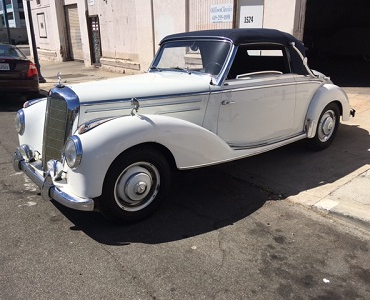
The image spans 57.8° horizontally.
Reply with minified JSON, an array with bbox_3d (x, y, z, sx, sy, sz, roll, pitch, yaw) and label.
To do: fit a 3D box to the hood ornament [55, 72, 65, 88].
[{"bbox_3d":[-1.063,-0.587,2.843,0.070,0.130,0.075,-16,23,-37],"label":"hood ornament"}]

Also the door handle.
[{"bbox_3d":[0.412,-0.450,3.176,0.175,0.040,0.050,-16,23,-37],"label":"door handle"}]

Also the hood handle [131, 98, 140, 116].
[{"bbox_3d":[-0.393,-0.332,2.625,0.060,0.138,0.080,-16,23,-37],"label":"hood handle"}]

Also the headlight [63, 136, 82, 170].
[{"bbox_3d":[-0.776,0.019,2.374,0.085,0.238,0.235,-16,23,-37],"label":"headlight"}]

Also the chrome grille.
[{"bbox_3d":[-1.094,-0.160,2.946,0.150,0.770,0.500,-4,15,-40],"label":"chrome grille"}]

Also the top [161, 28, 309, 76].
[{"bbox_3d":[0.640,-1.204,4.126,1.550,0.550,1.300,-16,23,-37],"label":"top"}]

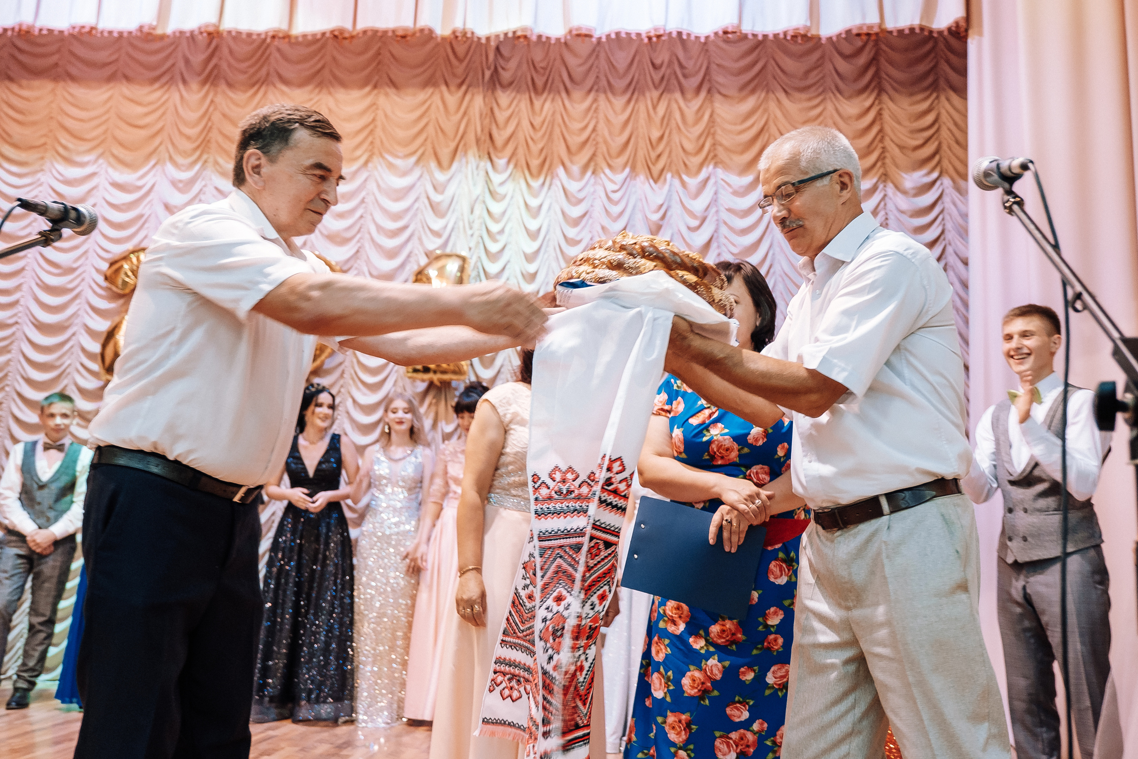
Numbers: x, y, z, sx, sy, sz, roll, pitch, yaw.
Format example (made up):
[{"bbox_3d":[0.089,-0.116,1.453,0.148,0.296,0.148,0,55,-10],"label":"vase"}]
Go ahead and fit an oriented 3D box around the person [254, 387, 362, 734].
[{"bbox_3d":[-1.363,0.882,5.387,0.560,1.750,0.460,3,-11,-11],"label":"person"}]

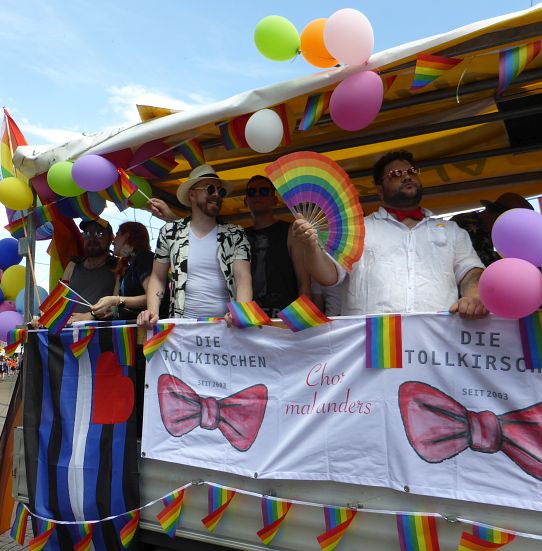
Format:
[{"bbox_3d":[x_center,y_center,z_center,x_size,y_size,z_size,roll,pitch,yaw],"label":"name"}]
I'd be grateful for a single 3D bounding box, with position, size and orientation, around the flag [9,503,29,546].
[{"bbox_3d":[-1.498,1.471,3.020,0.160,0.220,0.050,-5,-10,30],"label":"flag"}]

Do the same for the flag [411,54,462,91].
[{"bbox_3d":[0.689,-0.845,2.120,0.195,0.140,0.060,-5,-10,30],"label":"flag"}]

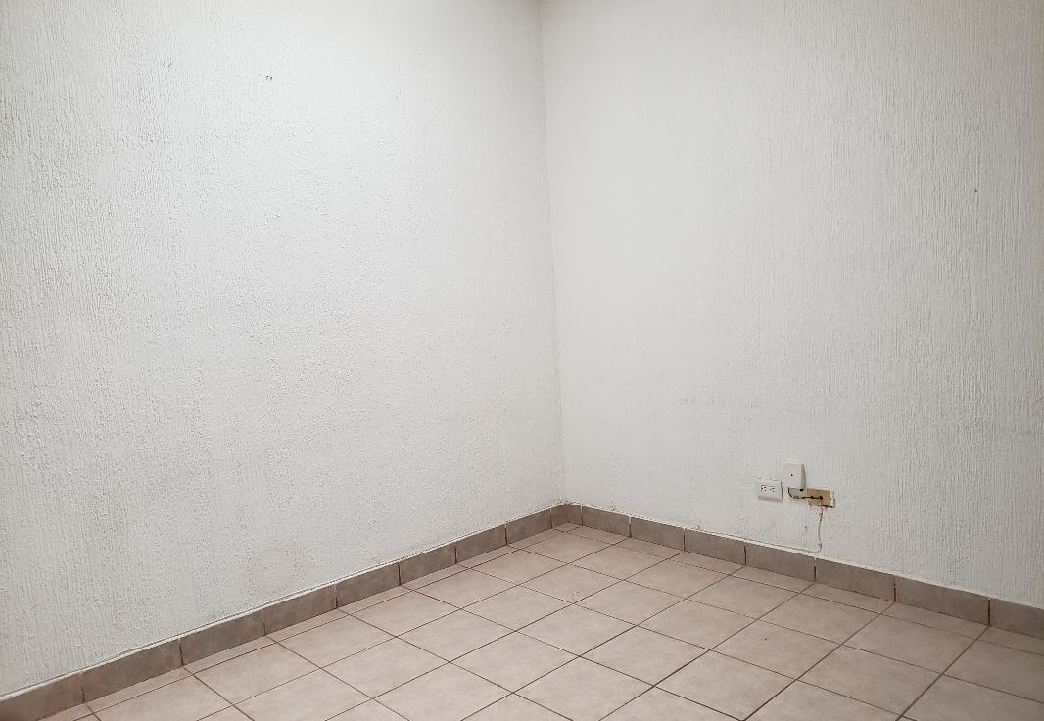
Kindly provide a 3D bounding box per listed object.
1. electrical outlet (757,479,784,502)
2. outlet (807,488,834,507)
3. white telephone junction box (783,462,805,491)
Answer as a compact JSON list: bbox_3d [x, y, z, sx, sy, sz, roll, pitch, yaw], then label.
[{"bbox_3d":[1.105,0.576,3.500,0.015,0.077,0.116,-8,7,-43],"label":"electrical outlet"},{"bbox_3d":[1.266,0.585,3.327,0.022,0.072,0.111,-8,7,-43],"label":"outlet"},{"bbox_3d":[1.183,0.502,3.399,0.026,0.109,0.076,-8,7,-43],"label":"white telephone junction box"}]

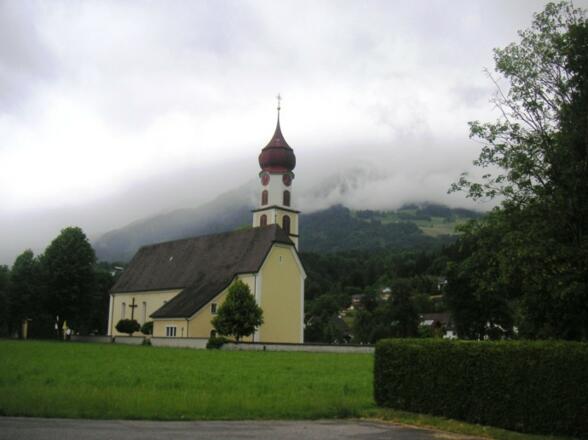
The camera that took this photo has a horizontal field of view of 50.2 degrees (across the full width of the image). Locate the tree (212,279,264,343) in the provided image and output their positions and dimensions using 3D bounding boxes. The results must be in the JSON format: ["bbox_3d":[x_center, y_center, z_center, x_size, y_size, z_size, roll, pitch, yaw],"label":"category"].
[{"bbox_3d":[-7.080,11.950,79.130,6.170,8.400,6.170,1,-11,0],"label":"tree"}]

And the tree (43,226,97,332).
[{"bbox_3d":[-42.780,12.160,119.680,10.290,21.760,10.290,1,-11,0],"label":"tree"}]

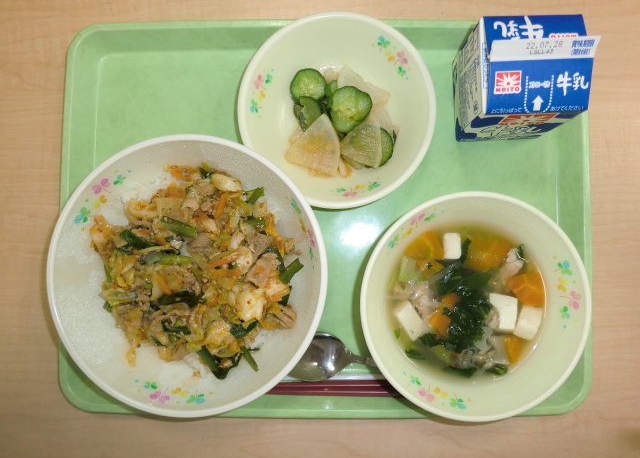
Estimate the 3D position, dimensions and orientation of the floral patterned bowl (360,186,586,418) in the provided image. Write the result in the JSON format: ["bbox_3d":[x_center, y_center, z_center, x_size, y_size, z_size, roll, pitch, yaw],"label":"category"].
[{"bbox_3d":[0.088,0.045,0.300,0.130,0.057,0.130,0,87,1],"label":"floral patterned bowl"}]

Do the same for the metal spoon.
[{"bbox_3d":[0.052,0.091,0.318,0.165,0.020,0.034,8,88,1],"label":"metal spoon"}]

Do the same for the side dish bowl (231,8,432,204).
[{"bbox_3d":[0.011,-0.070,0.312,0.120,0.045,0.120,0,87,1],"label":"side dish bowl"}]

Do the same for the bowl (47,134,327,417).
[{"bbox_3d":[-0.073,0.027,0.300,0.157,0.065,0.157,0,87,1],"label":"bowl"}]

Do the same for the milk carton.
[{"bbox_3d":[0.121,-0.092,0.290,0.058,0.087,0.057,-2,87,1],"label":"milk carton"}]

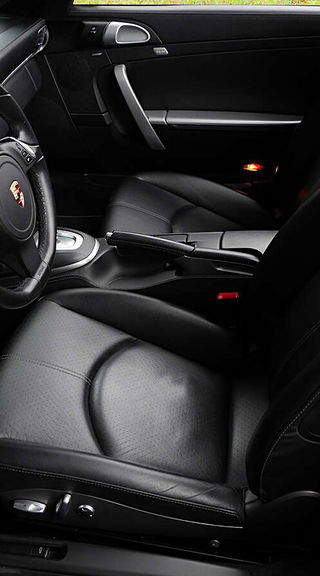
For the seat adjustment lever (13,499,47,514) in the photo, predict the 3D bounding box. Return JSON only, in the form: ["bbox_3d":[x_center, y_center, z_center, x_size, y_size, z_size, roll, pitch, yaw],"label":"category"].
[{"bbox_3d":[-0.202,0.339,0.965,0.050,0.017,0.018,5,32,6],"label":"seat adjustment lever"}]

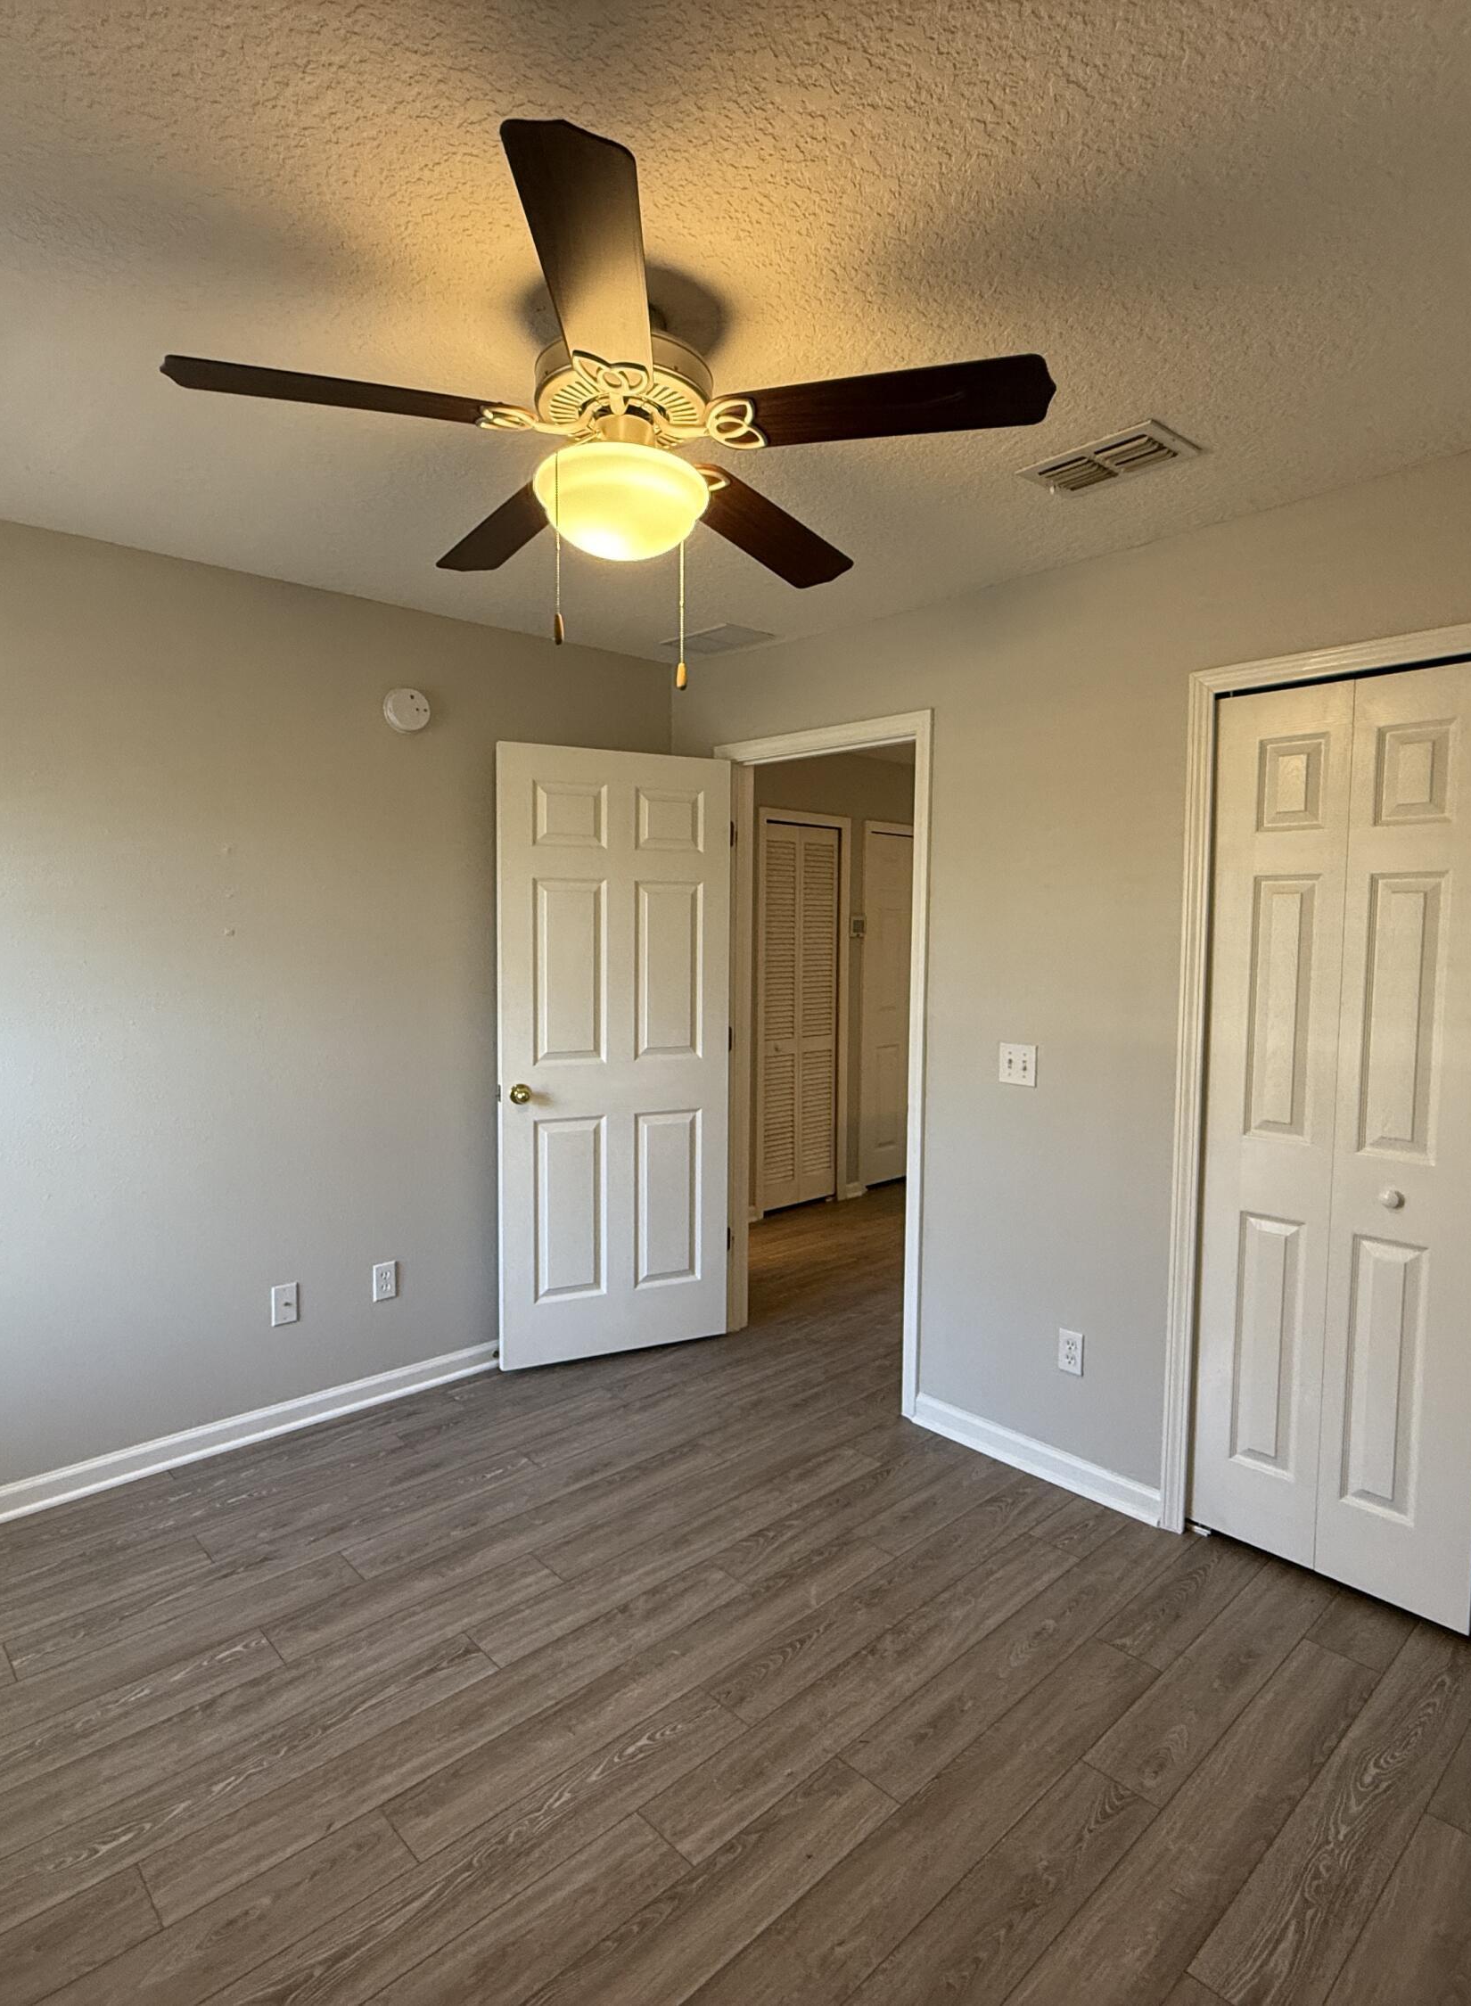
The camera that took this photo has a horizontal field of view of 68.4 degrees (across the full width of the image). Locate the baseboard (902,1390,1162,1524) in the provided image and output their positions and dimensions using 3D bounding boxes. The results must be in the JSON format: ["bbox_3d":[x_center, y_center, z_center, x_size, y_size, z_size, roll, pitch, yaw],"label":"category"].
[{"bbox_3d":[0.809,1.241,2.978,0.020,0.095,0.756,-4,5,-43],"label":"baseboard"}]

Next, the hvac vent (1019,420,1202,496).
[{"bbox_3d":[0.752,-1.093,2.196,0.197,0.018,0.305,-4,5,-43],"label":"hvac vent"}]

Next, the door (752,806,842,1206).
[{"bbox_3d":[0.324,0.076,5.715,0.600,1.990,0.037,-4,5,-43],"label":"door"}]

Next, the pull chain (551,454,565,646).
[{"bbox_3d":[-0.259,-0.663,1.587,0.014,0.275,0.014,-4,5,-43],"label":"pull chain"}]

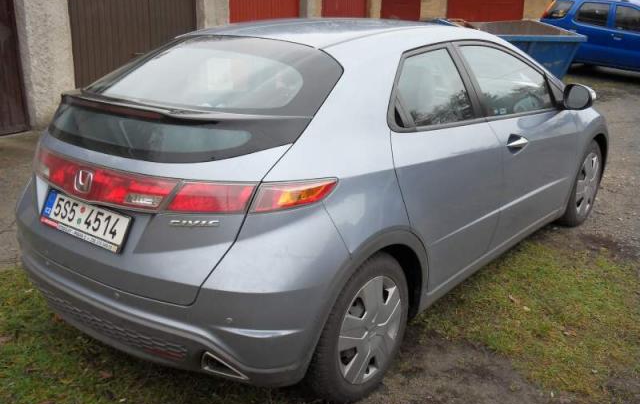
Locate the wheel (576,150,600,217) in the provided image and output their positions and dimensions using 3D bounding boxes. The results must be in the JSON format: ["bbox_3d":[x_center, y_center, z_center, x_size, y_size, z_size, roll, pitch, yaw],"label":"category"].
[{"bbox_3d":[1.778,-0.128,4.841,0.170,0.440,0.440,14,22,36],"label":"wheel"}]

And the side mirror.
[{"bbox_3d":[1.477,-0.611,4.021,0.215,0.155,0.130,14,22,36],"label":"side mirror"}]

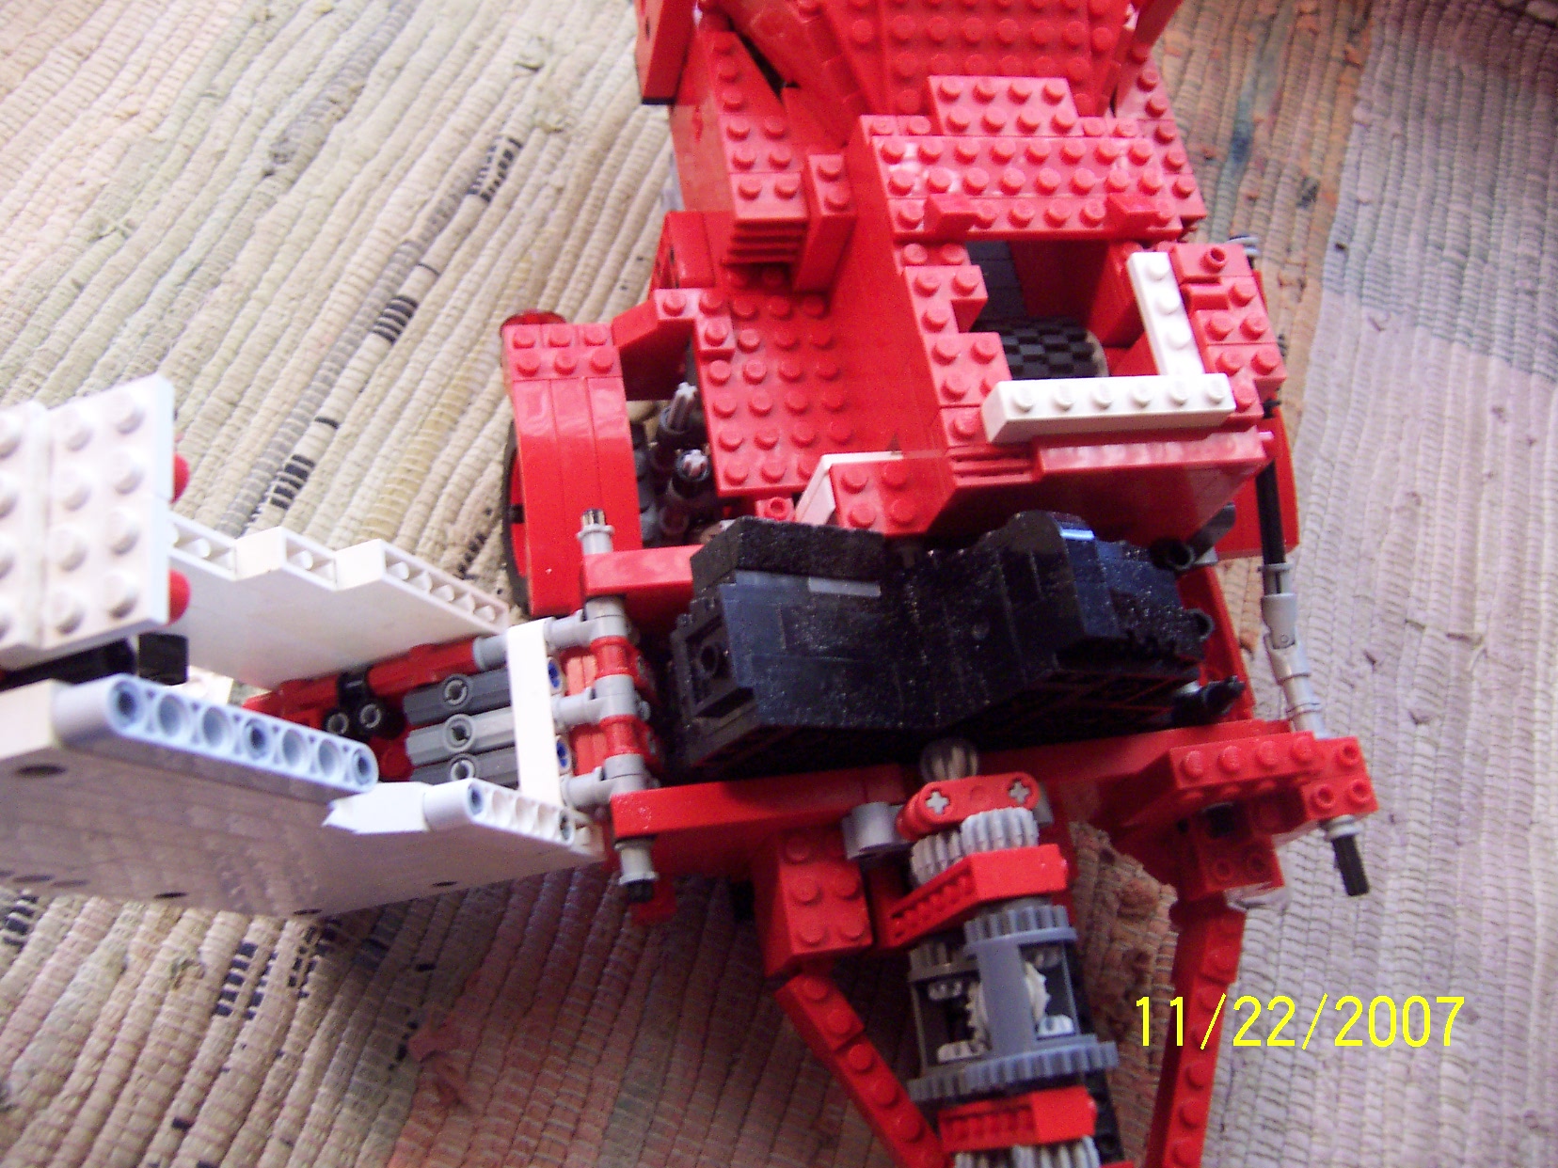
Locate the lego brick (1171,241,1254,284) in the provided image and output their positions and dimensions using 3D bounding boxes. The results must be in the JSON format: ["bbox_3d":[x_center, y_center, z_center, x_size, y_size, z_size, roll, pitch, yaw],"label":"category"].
[{"bbox_3d":[0.089,-0.066,0.306,0.016,0.005,0.008,-4,68,-16],"label":"lego brick"}]

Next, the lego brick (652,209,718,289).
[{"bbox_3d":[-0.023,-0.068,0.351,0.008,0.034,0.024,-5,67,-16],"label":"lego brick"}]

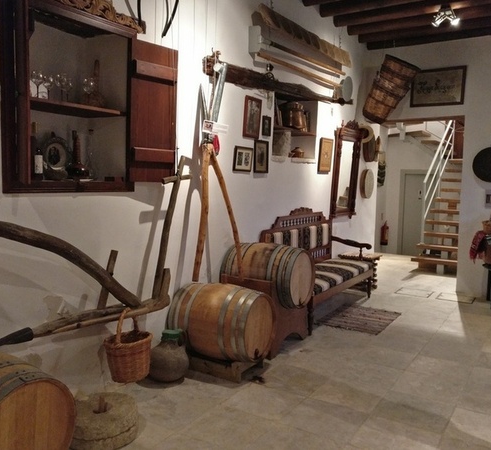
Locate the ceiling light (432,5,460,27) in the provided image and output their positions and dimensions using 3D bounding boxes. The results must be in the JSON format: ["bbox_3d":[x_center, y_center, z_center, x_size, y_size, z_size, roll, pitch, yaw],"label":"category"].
[{"bbox_3d":[2.145,-2.225,5.168,0.234,0.212,0.270,5,7,32],"label":"ceiling light"}]

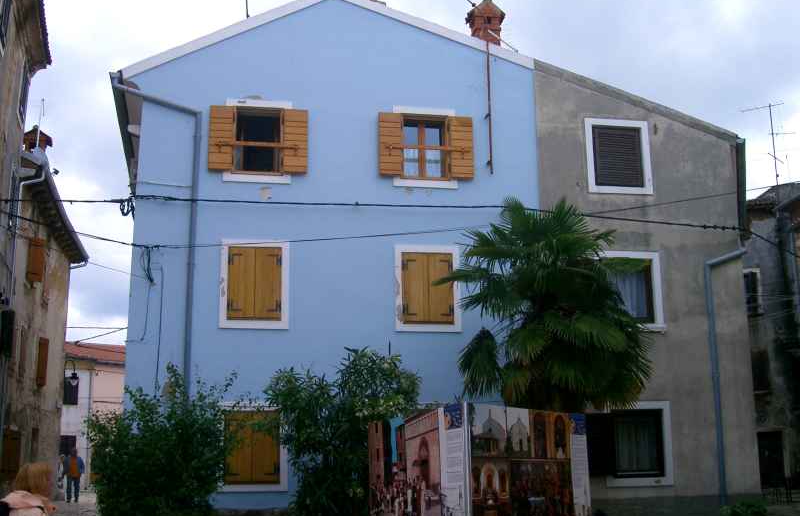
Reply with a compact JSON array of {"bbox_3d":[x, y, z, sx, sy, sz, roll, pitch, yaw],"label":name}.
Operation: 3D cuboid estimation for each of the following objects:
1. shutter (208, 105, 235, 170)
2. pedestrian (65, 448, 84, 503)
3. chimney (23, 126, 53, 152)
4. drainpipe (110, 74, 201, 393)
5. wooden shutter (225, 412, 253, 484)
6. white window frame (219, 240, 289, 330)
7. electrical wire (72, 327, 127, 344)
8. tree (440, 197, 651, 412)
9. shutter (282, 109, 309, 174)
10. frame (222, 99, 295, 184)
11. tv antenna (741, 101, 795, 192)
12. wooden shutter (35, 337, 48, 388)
[{"bbox_3d":[-2.943,-1.973,14.799,0.384,1.082,0.050,1,-11,-8],"label":"shutter"},{"bbox_3d":[-10.496,7.005,28.960,0.580,1.720,0.380,3,-11,-17],"label":"pedestrian"},{"bbox_3d":[-7.738,-2.433,19.074,0.652,0.797,0.652,3,-11,-14],"label":"chimney"},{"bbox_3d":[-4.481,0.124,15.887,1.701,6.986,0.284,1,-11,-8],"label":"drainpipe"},{"bbox_3d":[-2.808,3.312,15.645,0.476,1.225,0.061,1,-11,-8],"label":"wooden shutter"},{"bbox_3d":[-2.338,0.433,14.500,1.092,1.435,0.120,1,-11,-8],"label":"white window frame"},{"bbox_3d":[-8.365,2.157,25.000,1.500,0.450,0.100,1,-11,-8],"label":"electrical wire"},{"bbox_3d":[2.067,1.644,12.103,2.800,5.010,2.700,0,-11,0],"label":"tree"},{"bbox_3d":[-1.735,-1.937,14.972,0.402,1.103,0.050,1,-11,-8],"label":"shutter"},{"bbox_3d":[-2.351,-1.934,14.941,1.102,1.418,0.120,1,-11,-8],"label":"frame"},{"bbox_3d":[10.873,-3.260,26.500,1.400,2.550,0.900,-7,-13,32],"label":"tv antenna"},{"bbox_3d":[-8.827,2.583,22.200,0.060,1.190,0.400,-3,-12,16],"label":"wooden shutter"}]

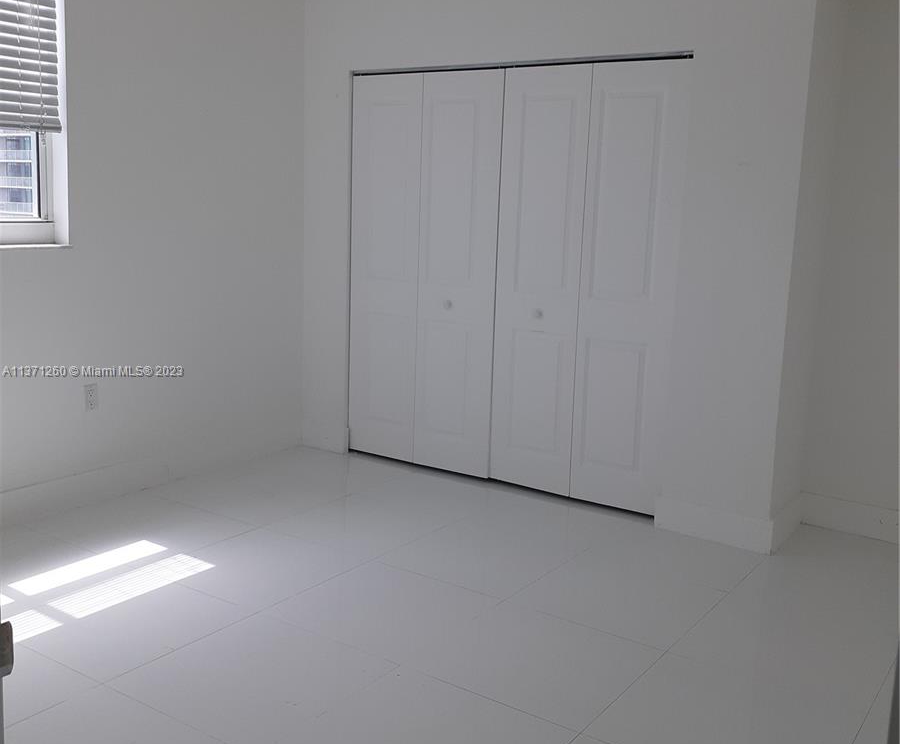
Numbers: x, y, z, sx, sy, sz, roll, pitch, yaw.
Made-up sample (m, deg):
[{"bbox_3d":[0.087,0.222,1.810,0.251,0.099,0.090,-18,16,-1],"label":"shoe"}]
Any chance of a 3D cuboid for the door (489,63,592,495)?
[{"bbox_3d":[0.429,-0.420,4.452,0.452,1.998,0.036,8,12,34],"label":"door"}]

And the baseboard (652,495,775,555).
[{"bbox_3d":[1.143,0.662,4.070,0.519,0.142,0.015,8,12,34],"label":"baseboard"}]

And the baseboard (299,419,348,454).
[{"bbox_3d":[-0.720,0.377,5.295,0.342,0.155,0.015,9,12,34],"label":"baseboard"}]

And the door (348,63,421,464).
[{"bbox_3d":[-0.342,-0.532,4.972,0.455,1.998,0.036,8,12,34],"label":"door"}]

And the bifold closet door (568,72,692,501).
[{"bbox_3d":[0.791,-0.351,4.180,0.436,1.974,0.035,9,12,34],"label":"bifold closet door"}]

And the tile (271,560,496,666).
[{"bbox_3d":[-0.230,0.829,3.280,0.610,0.010,0.610,8,12,34],"label":"tile"}]

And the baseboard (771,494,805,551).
[{"bbox_3d":[1.493,0.662,4.135,0.015,0.142,0.519,8,12,34],"label":"baseboard"}]

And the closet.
[{"bbox_3d":[0.352,-0.448,4.733,1.824,2.040,0.500,9,12,34],"label":"closet"}]

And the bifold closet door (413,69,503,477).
[{"bbox_3d":[0.042,-0.471,4.684,0.477,1.981,0.035,9,12,34],"label":"bifold closet door"}]

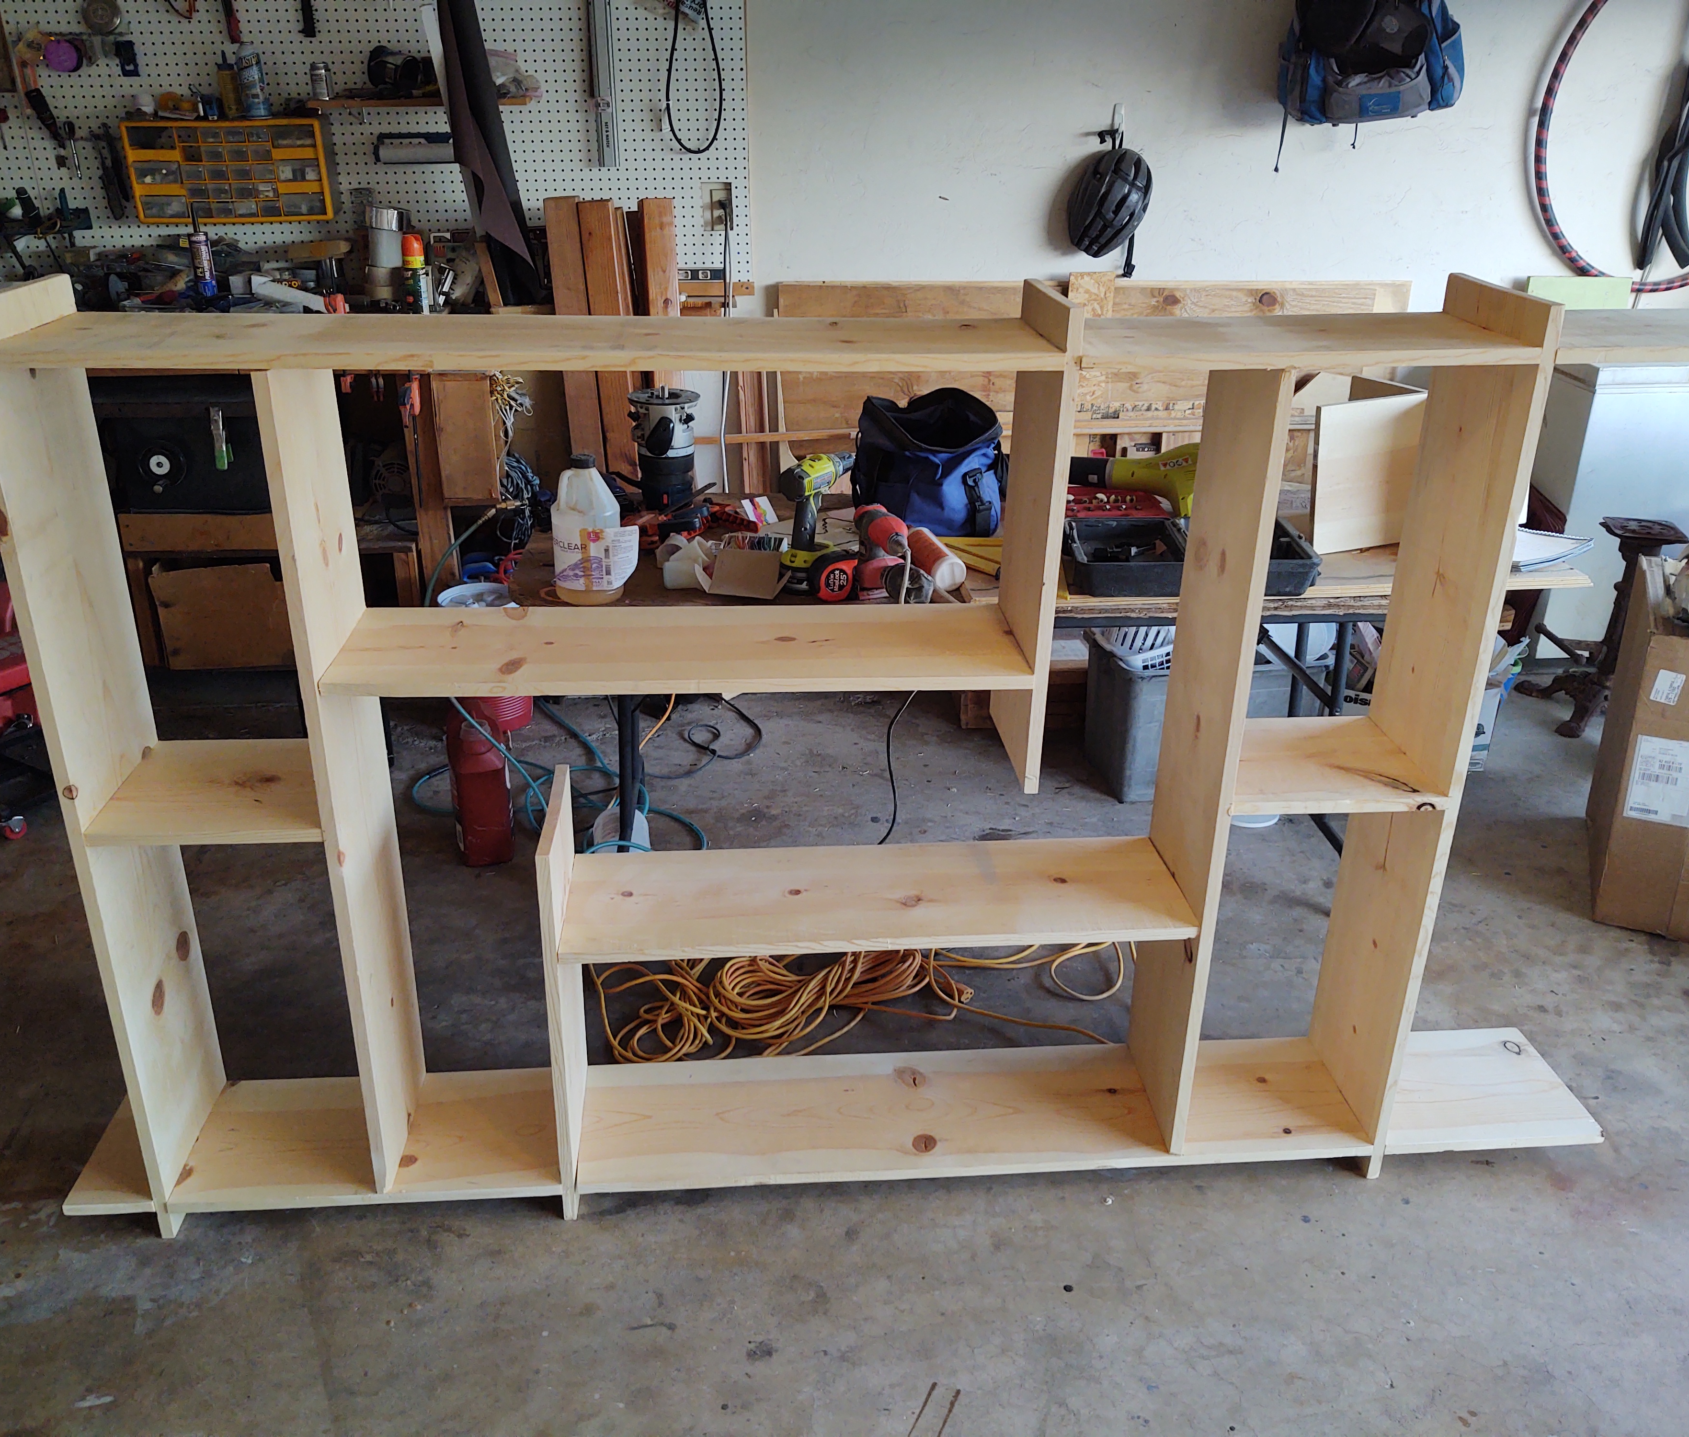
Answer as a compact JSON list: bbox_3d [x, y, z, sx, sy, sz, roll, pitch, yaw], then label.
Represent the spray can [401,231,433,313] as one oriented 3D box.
[{"bbox_3d":[-1.152,-1.193,4.030,0.065,0.235,0.065,1,25,0],"label":"spray can"}]

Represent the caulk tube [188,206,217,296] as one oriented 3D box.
[{"bbox_3d":[-1.630,-1.178,3.800,0.050,0.265,0.050,-1,25,1],"label":"caulk tube"}]

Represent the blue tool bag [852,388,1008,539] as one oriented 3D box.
[{"bbox_3d":[0.175,-0.539,3.052,0.200,0.265,0.270,-22,33,-40],"label":"blue tool bag"}]

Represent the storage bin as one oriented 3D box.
[{"bbox_3d":[0.868,-0.020,3.717,0.485,0.345,0.340,-4,25,-10],"label":"storage bin"}]

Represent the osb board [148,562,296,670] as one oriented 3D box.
[{"bbox_3d":[-1.685,-0.281,4.149,0.435,0.295,0.018,-1,25,-4],"label":"osb board"}]

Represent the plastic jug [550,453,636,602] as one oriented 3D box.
[{"bbox_3d":[-0.452,-0.344,2.653,0.127,0.257,0.124,7,25,14],"label":"plastic jug"}]

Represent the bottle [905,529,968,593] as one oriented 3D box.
[{"bbox_3d":[0.154,-0.311,2.748,0.062,0.062,0.210,-7,33,-17],"label":"bottle"}]

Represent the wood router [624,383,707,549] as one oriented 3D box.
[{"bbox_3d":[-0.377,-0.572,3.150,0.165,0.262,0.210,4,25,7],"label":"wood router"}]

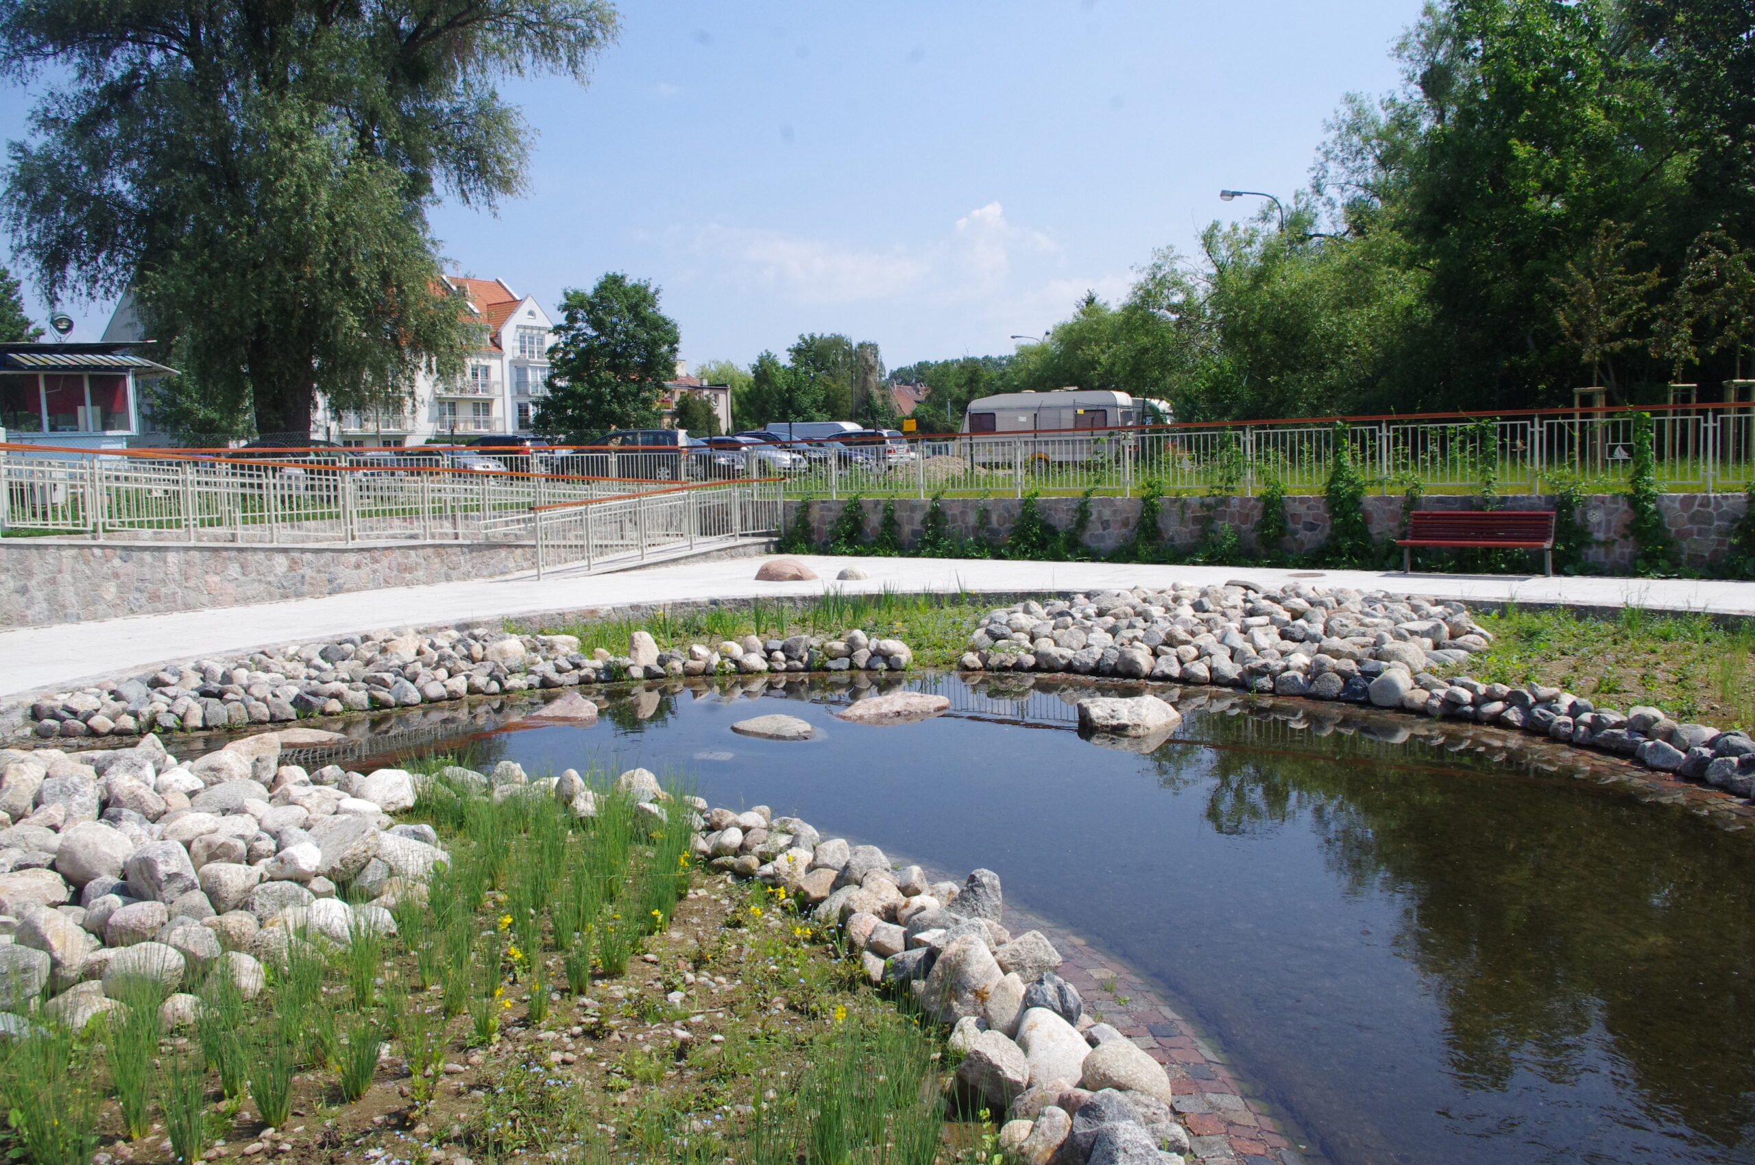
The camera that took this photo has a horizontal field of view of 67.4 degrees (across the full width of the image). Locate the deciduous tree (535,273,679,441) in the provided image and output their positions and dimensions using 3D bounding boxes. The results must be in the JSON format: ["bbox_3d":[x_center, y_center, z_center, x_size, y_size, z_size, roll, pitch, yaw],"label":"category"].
[{"bbox_3d":[-11.624,-8.778,56.475,5.700,8.500,5.500,-2,4,-11],"label":"deciduous tree"}]

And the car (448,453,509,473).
[{"bbox_3d":[-13.932,-3.660,41.420,4.400,1.400,1.750,0,5,15],"label":"car"}]

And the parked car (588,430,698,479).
[{"bbox_3d":[-7.659,-3.789,40.016,4.250,1.620,1.770,0,4,11],"label":"parked car"}]

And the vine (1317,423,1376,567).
[{"bbox_3d":[6.693,-1.250,18.771,0.671,2.010,0.450,2,6,38],"label":"vine"}]

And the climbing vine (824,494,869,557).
[{"bbox_3d":[-0.588,-1.065,24.505,0.666,1.099,0.400,2,6,38],"label":"climbing vine"}]

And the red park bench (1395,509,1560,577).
[{"bbox_3d":[7.706,-0.487,16.958,1.820,0.810,0.620,2,6,39],"label":"red park bench"}]

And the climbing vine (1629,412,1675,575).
[{"bbox_3d":[9.684,-1.111,16.436,0.395,2.001,0.400,2,6,38],"label":"climbing vine"}]

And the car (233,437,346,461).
[{"bbox_3d":[-16.536,-3.339,37.529,4.350,1.460,1.750,0,5,13],"label":"car"}]

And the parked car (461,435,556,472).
[{"bbox_3d":[-12.971,-3.958,43.404,4.300,1.650,1.770,0,5,13],"label":"parked car"}]

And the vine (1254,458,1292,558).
[{"bbox_3d":[5.851,-1.107,19.446,0.443,1.438,0.350,2,6,38],"label":"vine"}]

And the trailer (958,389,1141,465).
[{"bbox_3d":[5.512,-4.802,42.967,5.500,2.600,2.200,1,5,24],"label":"trailer"}]

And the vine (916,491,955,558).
[{"bbox_3d":[1.042,-1.010,23.230,0.554,1.139,0.400,2,6,38],"label":"vine"}]

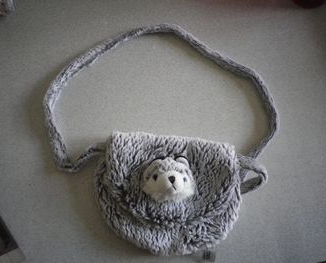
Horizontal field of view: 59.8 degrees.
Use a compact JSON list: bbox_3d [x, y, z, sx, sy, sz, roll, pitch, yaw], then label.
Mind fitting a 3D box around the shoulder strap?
[{"bbox_3d":[-0.003,-0.057,0.503,0.410,0.032,0.300,0,77,0],"label":"shoulder strap"}]

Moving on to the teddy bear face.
[{"bbox_3d":[0.008,0.071,0.425,0.078,0.052,0.068,4,74,-8],"label":"teddy bear face"}]

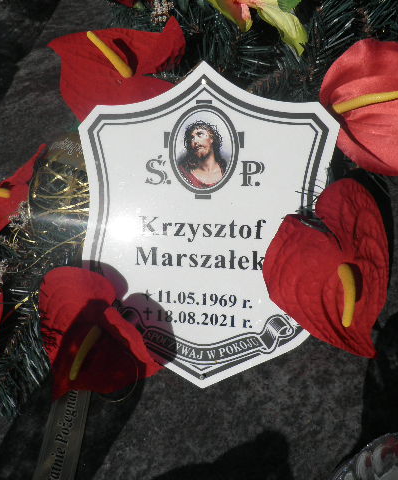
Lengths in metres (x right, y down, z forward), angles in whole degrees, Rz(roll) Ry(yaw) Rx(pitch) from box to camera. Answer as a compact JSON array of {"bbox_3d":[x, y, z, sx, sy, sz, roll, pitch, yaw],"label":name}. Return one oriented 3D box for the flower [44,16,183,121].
[{"bbox_3d":[-0.079,-0.168,0.445,0.135,0.055,0.120,10,70,16],"label":"flower"}]

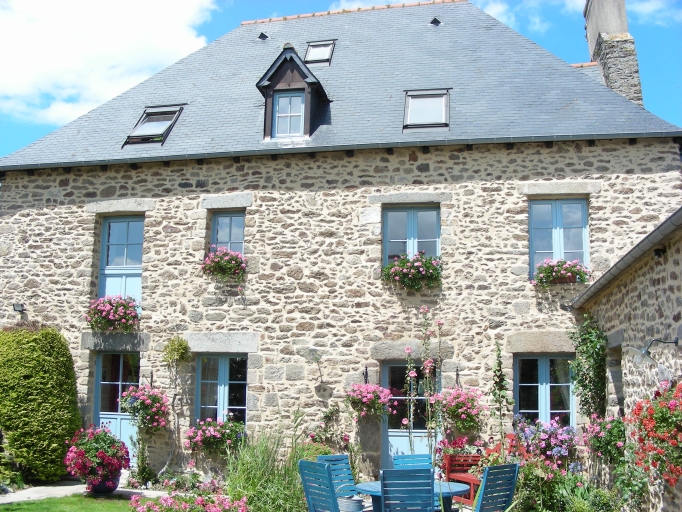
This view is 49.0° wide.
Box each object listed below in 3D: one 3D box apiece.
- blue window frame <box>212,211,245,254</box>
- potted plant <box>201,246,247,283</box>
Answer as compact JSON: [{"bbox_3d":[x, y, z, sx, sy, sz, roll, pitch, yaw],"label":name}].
[{"bbox_3d":[-2.057,-0.268,13.653,0.647,1.147,0.140,-1,-9,12],"label":"blue window frame"},{"bbox_3d":[-2.087,0.150,13.286,0.796,0.645,0.420,-1,-9,12],"label":"potted plant"}]

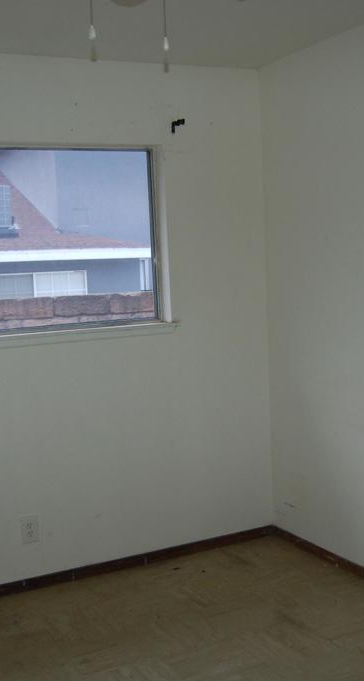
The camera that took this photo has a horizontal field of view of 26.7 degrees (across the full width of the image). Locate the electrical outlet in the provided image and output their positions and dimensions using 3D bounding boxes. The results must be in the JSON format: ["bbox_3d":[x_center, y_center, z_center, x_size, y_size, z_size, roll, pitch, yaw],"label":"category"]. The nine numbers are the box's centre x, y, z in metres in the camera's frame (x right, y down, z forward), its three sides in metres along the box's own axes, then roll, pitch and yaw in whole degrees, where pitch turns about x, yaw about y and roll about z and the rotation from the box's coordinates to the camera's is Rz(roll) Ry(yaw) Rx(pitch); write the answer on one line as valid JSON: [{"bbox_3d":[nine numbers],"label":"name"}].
[{"bbox_3d":[-0.679,0.845,3.433,0.076,0.121,0.010,-5,6,-25],"label":"electrical outlet"}]

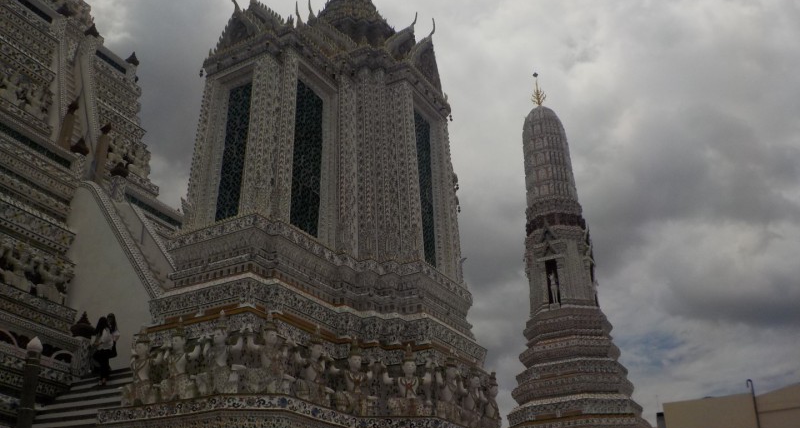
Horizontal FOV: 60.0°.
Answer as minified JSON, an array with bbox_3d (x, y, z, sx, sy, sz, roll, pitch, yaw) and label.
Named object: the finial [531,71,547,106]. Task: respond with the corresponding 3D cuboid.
[{"bbox_3d":[8.530,-7.715,42.849,0.910,2.560,0.910,-15,-30,27],"label":"finial"}]

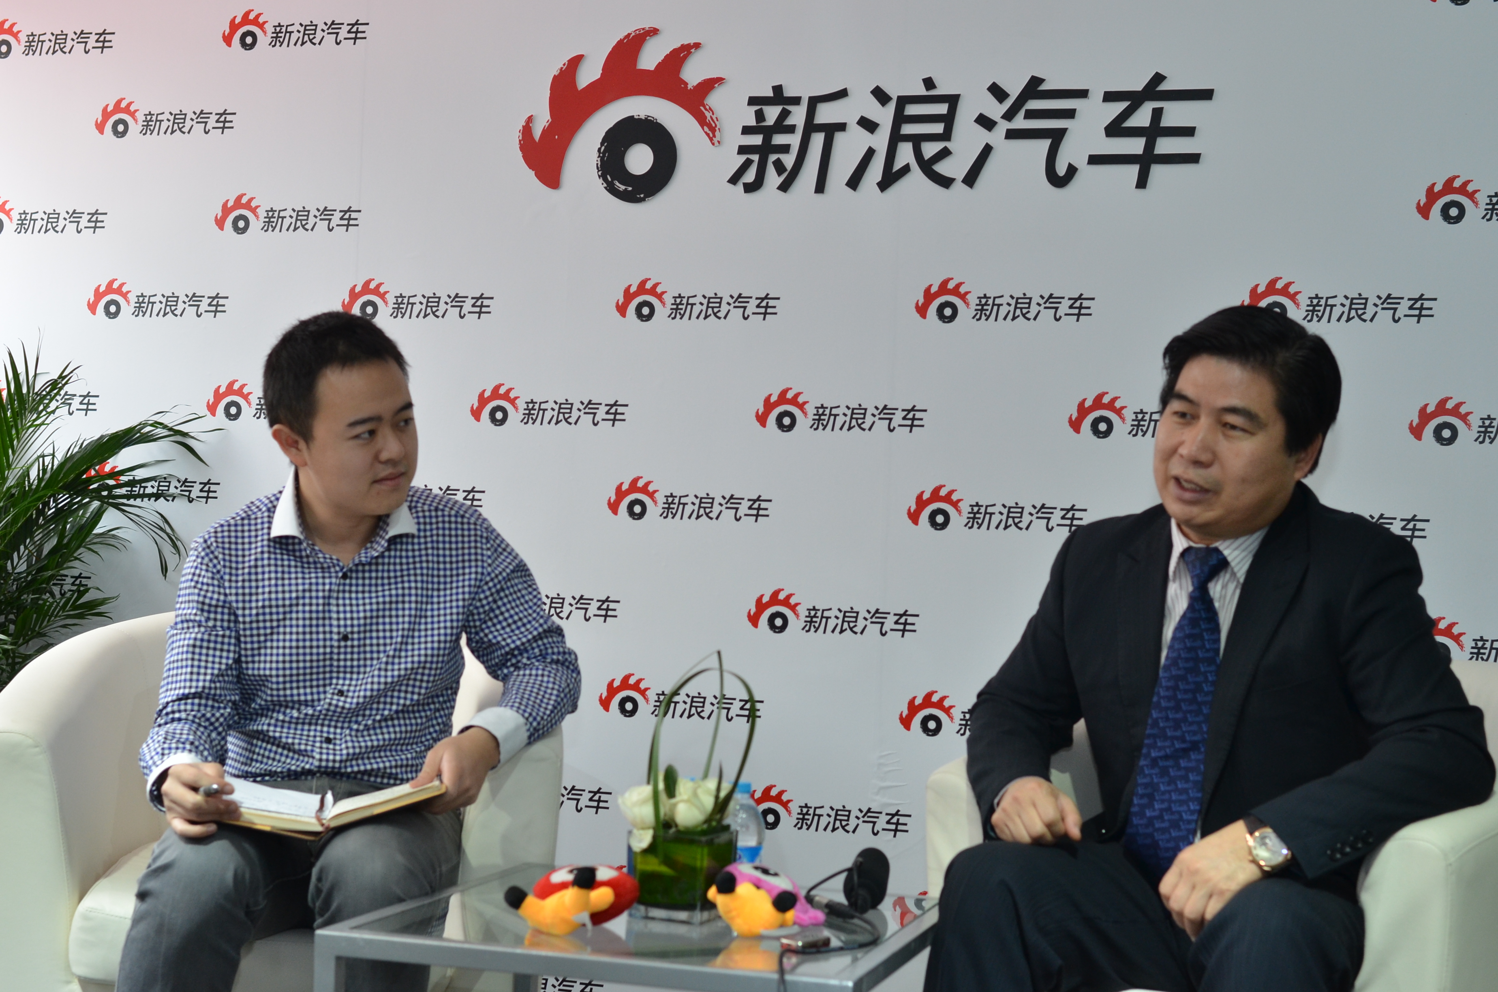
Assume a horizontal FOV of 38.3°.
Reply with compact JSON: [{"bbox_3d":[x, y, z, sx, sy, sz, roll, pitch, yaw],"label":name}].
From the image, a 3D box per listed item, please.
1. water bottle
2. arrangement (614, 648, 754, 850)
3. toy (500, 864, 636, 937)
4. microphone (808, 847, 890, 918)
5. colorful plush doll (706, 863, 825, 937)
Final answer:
[{"bbox_3d":[-0.011,0.442,2.743,0.064,0.158,0.064,2,-2,0],"label":"water bottle"},{"bbox_3d":[-0.077,0.308,2.653,0.170,0.240,0.145,2,-2,0],"label":"arrangement"},{"bbox_3d":[-0.212,0.471,2.563,0.156,0.066,0.122,2,10,0],"label":"toy"},{"bbox_3d":[0.128,0.484,2.722,0.105,0.084,0.075,2,-2,0],"label":"microphone"},{"bbox_3d":[0.019,0.480,2.589,0.128,0.068,0.118,1,12,25],"label":"colorful plush doll"}]

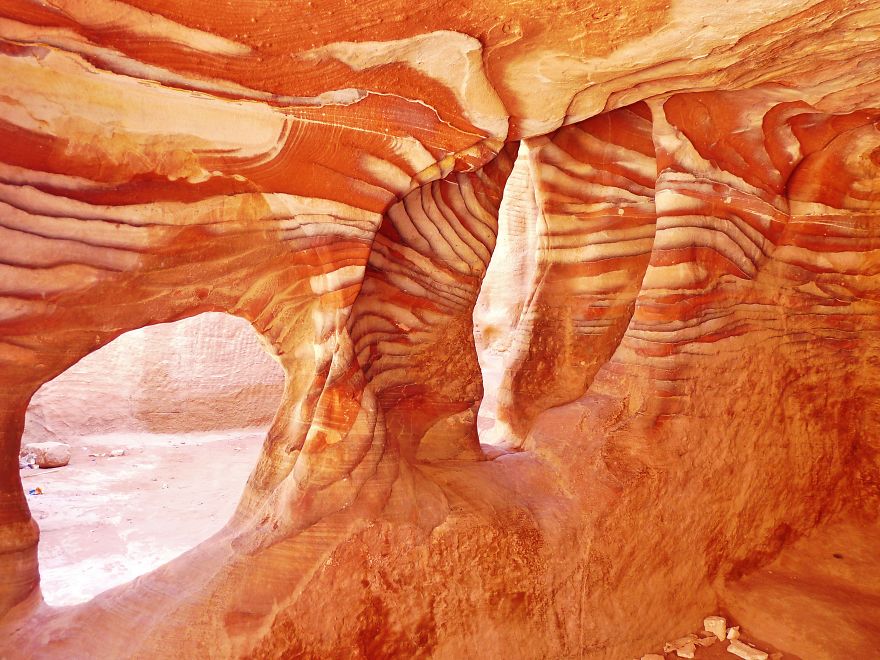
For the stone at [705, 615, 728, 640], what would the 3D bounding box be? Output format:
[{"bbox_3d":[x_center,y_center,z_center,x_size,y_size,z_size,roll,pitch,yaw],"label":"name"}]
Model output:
[{"bbox_3d":[1.208,1.298,3.000,0.092,0.085,0.065,1,4,14],"label":"stone"}]

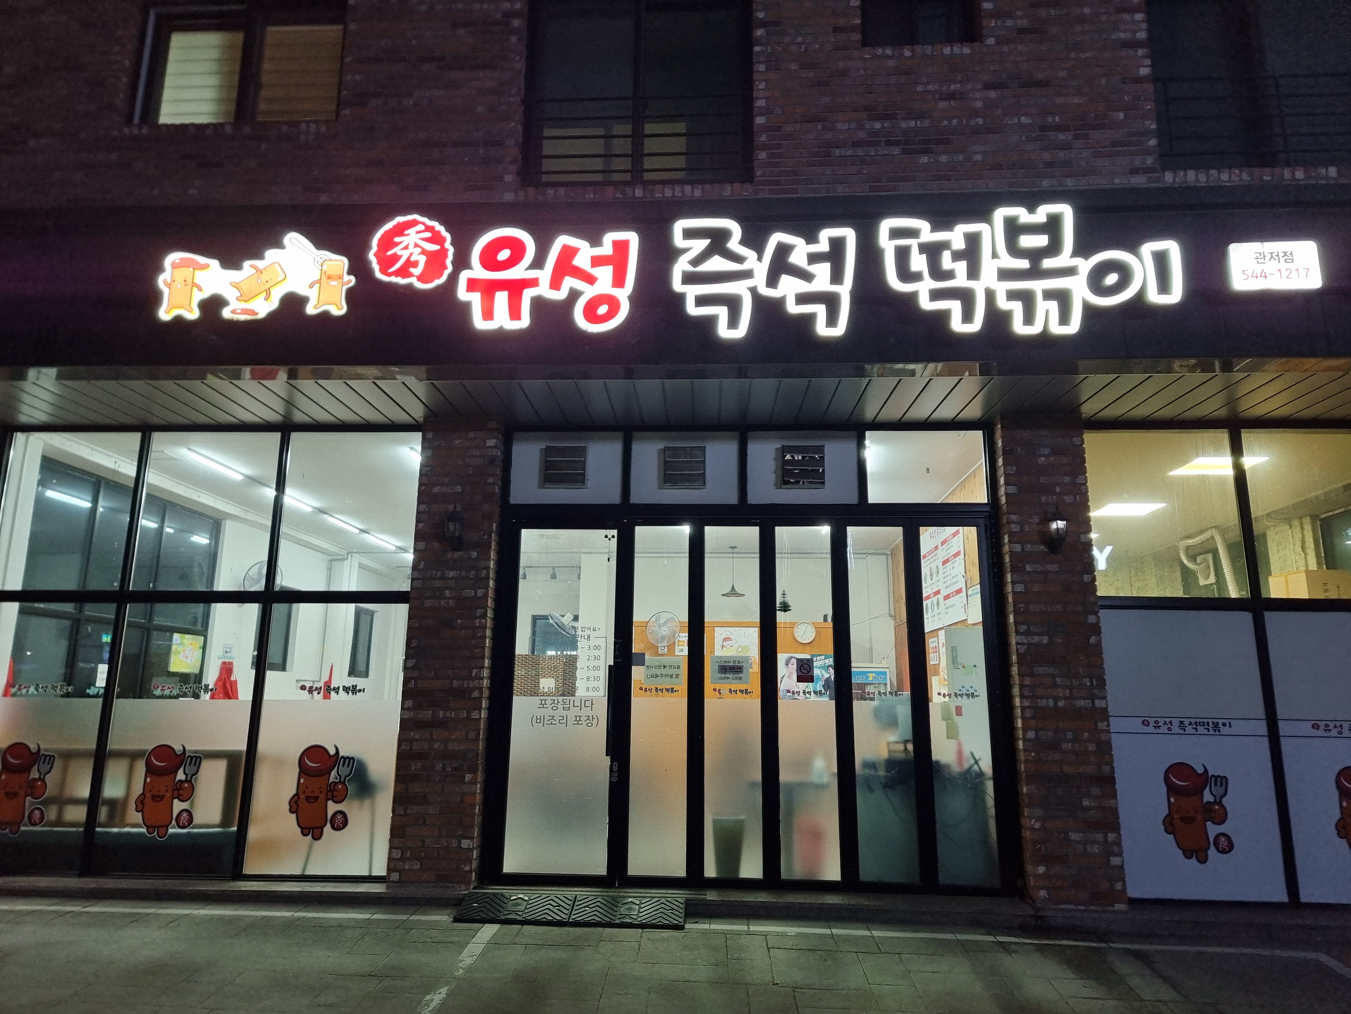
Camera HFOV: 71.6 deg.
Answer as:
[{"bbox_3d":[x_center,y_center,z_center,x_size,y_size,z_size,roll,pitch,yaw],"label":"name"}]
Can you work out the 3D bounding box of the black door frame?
[{"bbox_3d":[0.537,1.054,7.082,3.848,3.475,0.130,0,-12,3],"label":"black door frame"}]

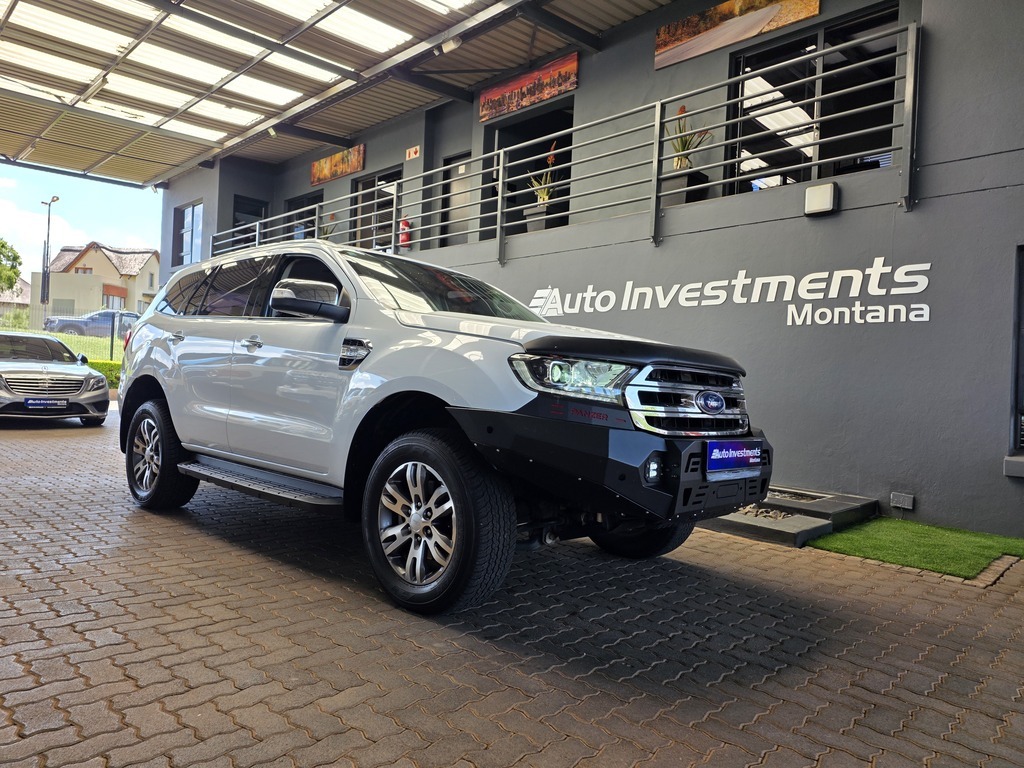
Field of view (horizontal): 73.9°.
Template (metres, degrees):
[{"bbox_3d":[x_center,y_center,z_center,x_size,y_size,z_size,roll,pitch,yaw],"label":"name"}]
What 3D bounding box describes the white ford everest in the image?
[{"bbox_3d":[-0.891,0.025,4.439,4.950,1.830,1.960,2,0,42],"label":"white ford everest"}]

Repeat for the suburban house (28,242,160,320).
[{"bbox_3d":[-38.300,-9.500,63.000,11.500,7.400,8.500,2,0,-16],"label":"suburban house"}]

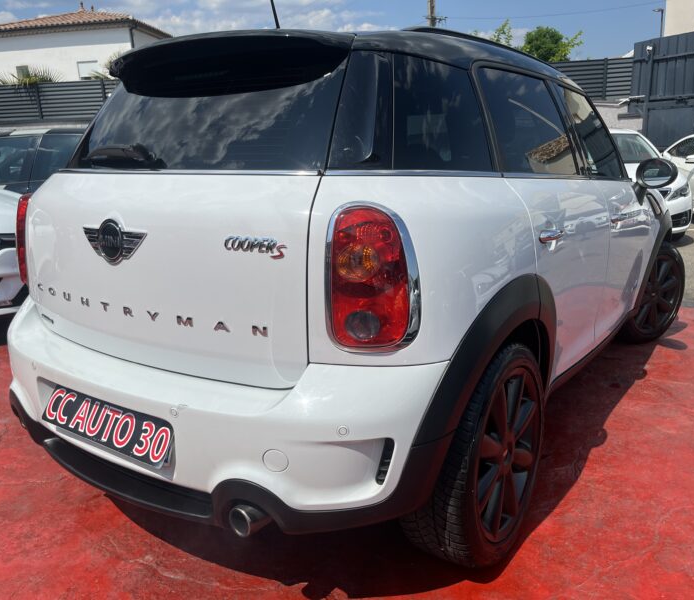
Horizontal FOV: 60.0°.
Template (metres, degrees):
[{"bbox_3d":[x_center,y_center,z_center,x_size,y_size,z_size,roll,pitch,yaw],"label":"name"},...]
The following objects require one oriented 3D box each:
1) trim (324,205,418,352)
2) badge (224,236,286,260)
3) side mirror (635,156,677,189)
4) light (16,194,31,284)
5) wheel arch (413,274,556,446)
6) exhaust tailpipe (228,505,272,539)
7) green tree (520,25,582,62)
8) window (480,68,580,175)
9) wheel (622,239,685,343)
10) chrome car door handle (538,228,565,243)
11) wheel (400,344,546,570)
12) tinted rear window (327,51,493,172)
[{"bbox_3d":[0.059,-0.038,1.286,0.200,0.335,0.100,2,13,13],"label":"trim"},{"bbox_3d":[-0.207,-0.115,1.337,0.163,0.045,0.012,5,14,24],"label":"badge"},{"bbox_3d":[1.538,-0.625,2.968,0.190,0.145,0.120,8,15,35],"label":"side mirror"},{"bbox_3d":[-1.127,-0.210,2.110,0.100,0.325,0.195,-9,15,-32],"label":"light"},{"bbox_3d":[0.418,0.178,1.666,0.130,0.460,0.880,8,15,35],"label":"wheel arch"},{"bbox_3d":[-0.215,0.498,1.427,0.080,0.080,0.125,8,15,35],"label":"exhaust tailpipe"},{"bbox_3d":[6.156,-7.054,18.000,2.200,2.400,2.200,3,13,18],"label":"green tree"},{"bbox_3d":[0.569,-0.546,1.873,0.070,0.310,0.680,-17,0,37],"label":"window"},{"bbox_3d":[1.885,-0.051,3.849,0.645,0.645,0.225,-8,15,-31],"label":"wheel"},{"bbox_3d":[0.651,-0.206,1.900,0.050,0.042,0.190,8,15,35],"label":"chrome car door handle"},{"bbox_3d":[0.394,0.429,1.780,0.225,0.645,0.645,8,15,35],"label":"wheel"},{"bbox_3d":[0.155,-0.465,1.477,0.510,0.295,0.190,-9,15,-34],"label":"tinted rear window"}]

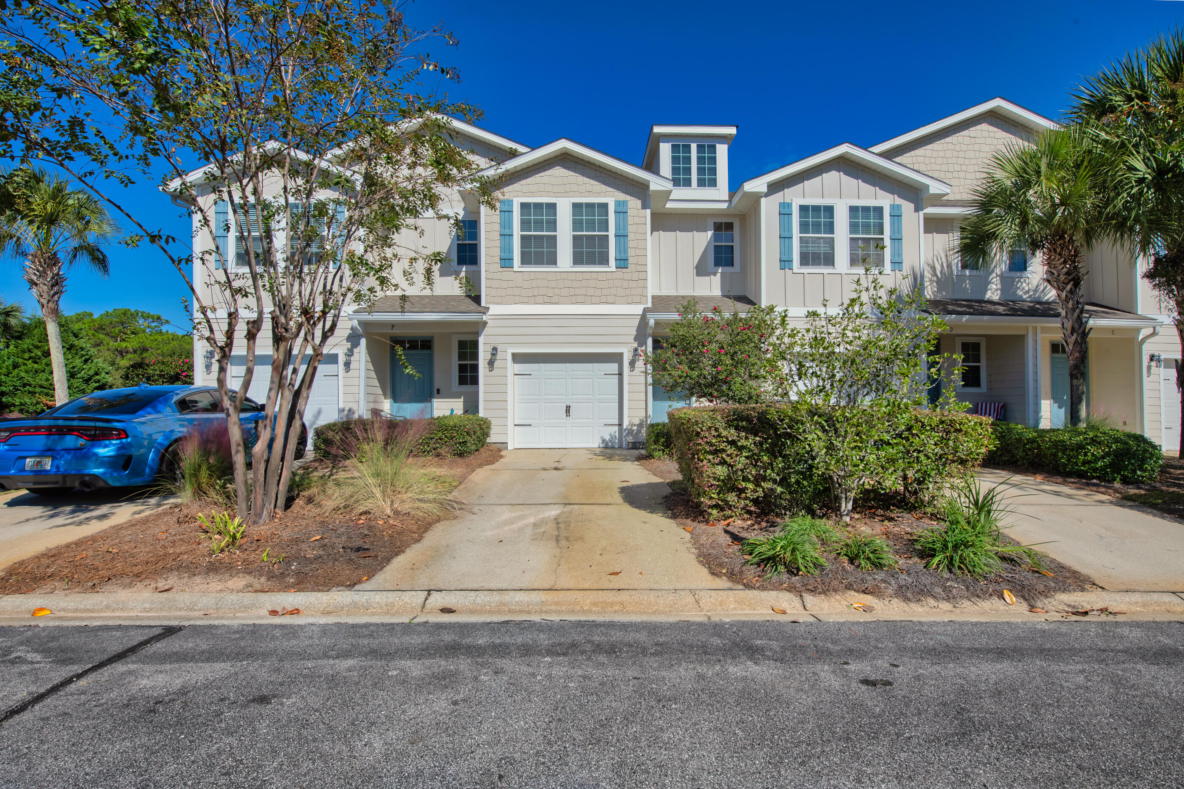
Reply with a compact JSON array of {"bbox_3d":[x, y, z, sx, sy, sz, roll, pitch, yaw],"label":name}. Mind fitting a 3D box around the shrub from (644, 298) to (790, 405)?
[{"bbox_3d":[2.230,-0.210,10.200,2.500,2.950,2.300,0,0,0],"label":"shrub"}]

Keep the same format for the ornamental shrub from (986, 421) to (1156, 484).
[{"bbox_3d":[8.020,0.920,9.620,1.400,0.800,2.500,0,0,-33],"label":"ornamental shrub"}]

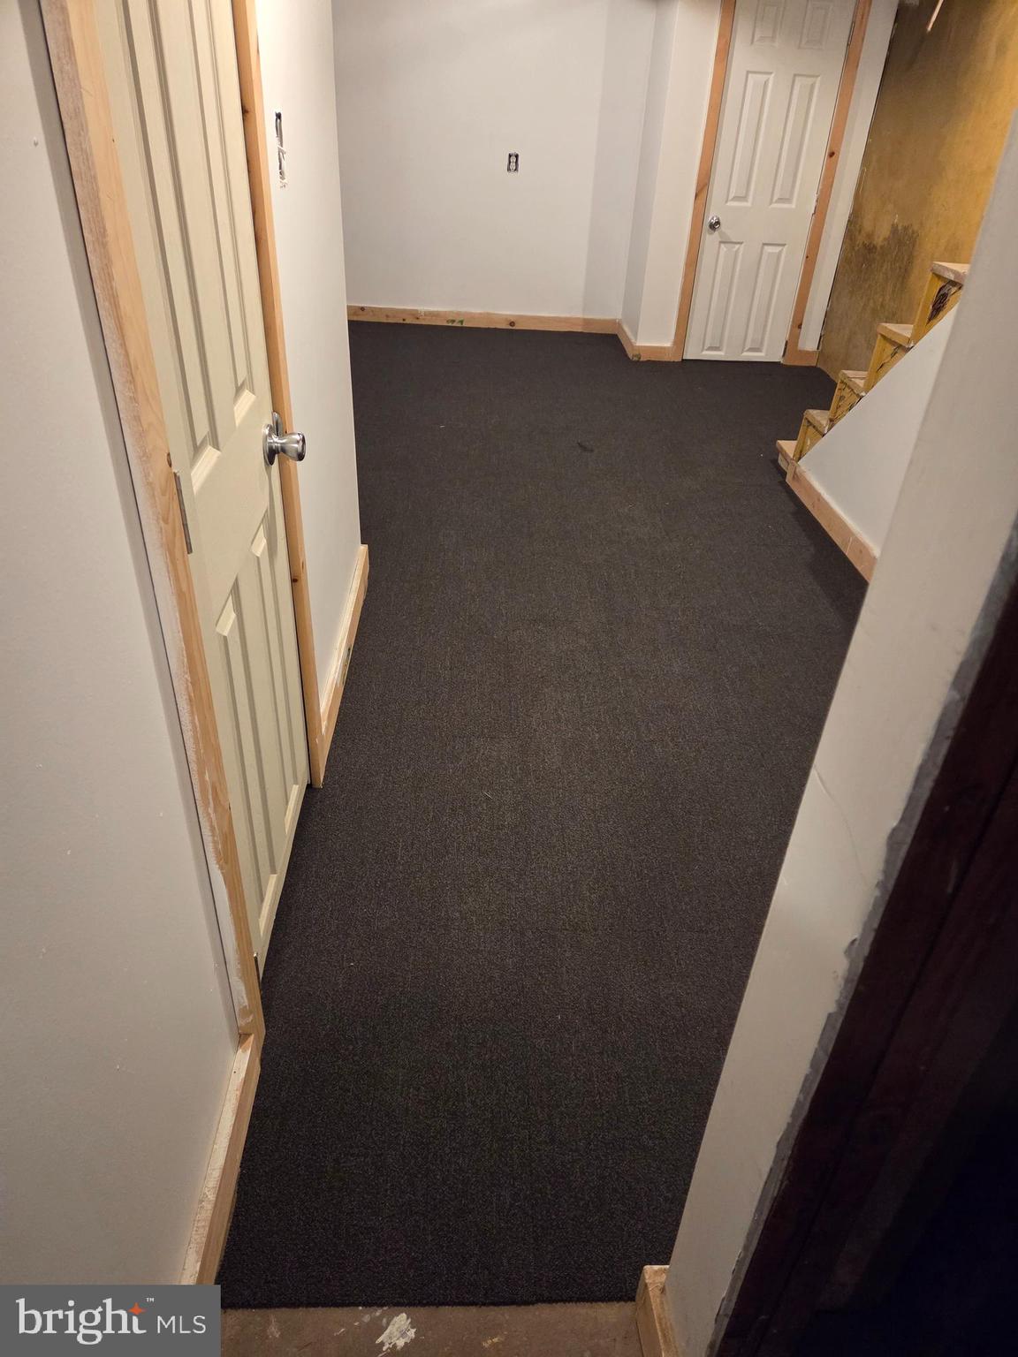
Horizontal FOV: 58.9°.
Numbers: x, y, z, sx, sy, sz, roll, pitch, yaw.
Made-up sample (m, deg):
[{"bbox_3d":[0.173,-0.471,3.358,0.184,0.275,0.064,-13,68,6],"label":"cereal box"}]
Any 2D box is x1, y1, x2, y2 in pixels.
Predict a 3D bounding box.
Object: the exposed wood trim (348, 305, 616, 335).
[{"bbox_3d":[-0.195,-2.383,5.993,1.847,0.093,0.020,3,34,0],"label":"exposed wood trim"}]

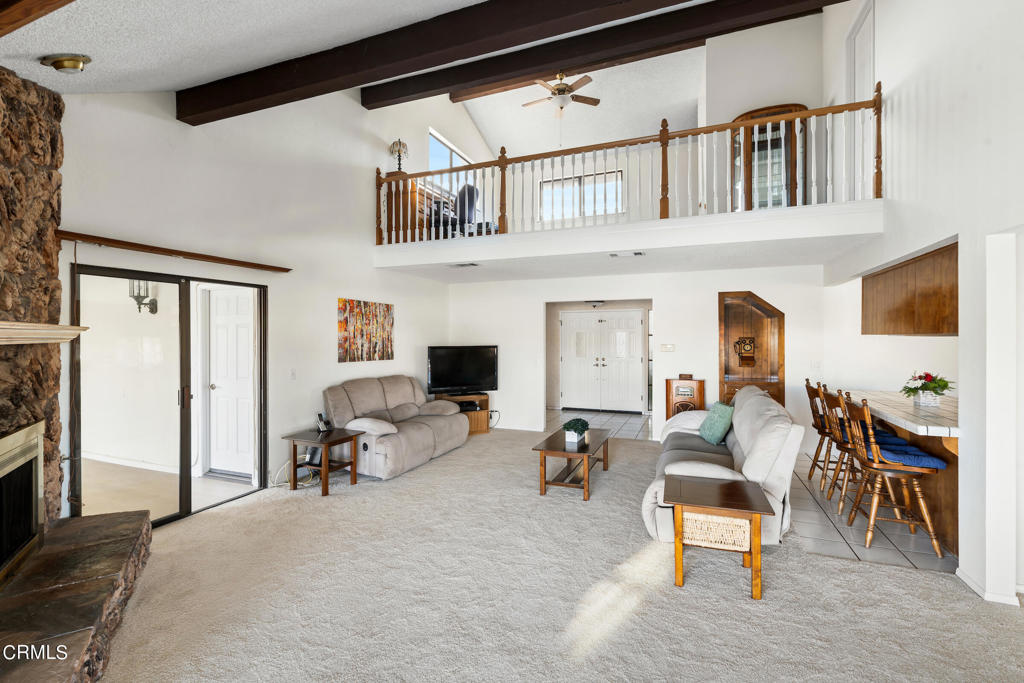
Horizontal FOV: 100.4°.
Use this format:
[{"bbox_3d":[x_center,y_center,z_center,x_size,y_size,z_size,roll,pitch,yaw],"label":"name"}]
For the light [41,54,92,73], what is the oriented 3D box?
[{"bbox_3d":[-2.324,-1.441,2.243,0.215,0.070,0.215,0,29,22],"label":"light"}]

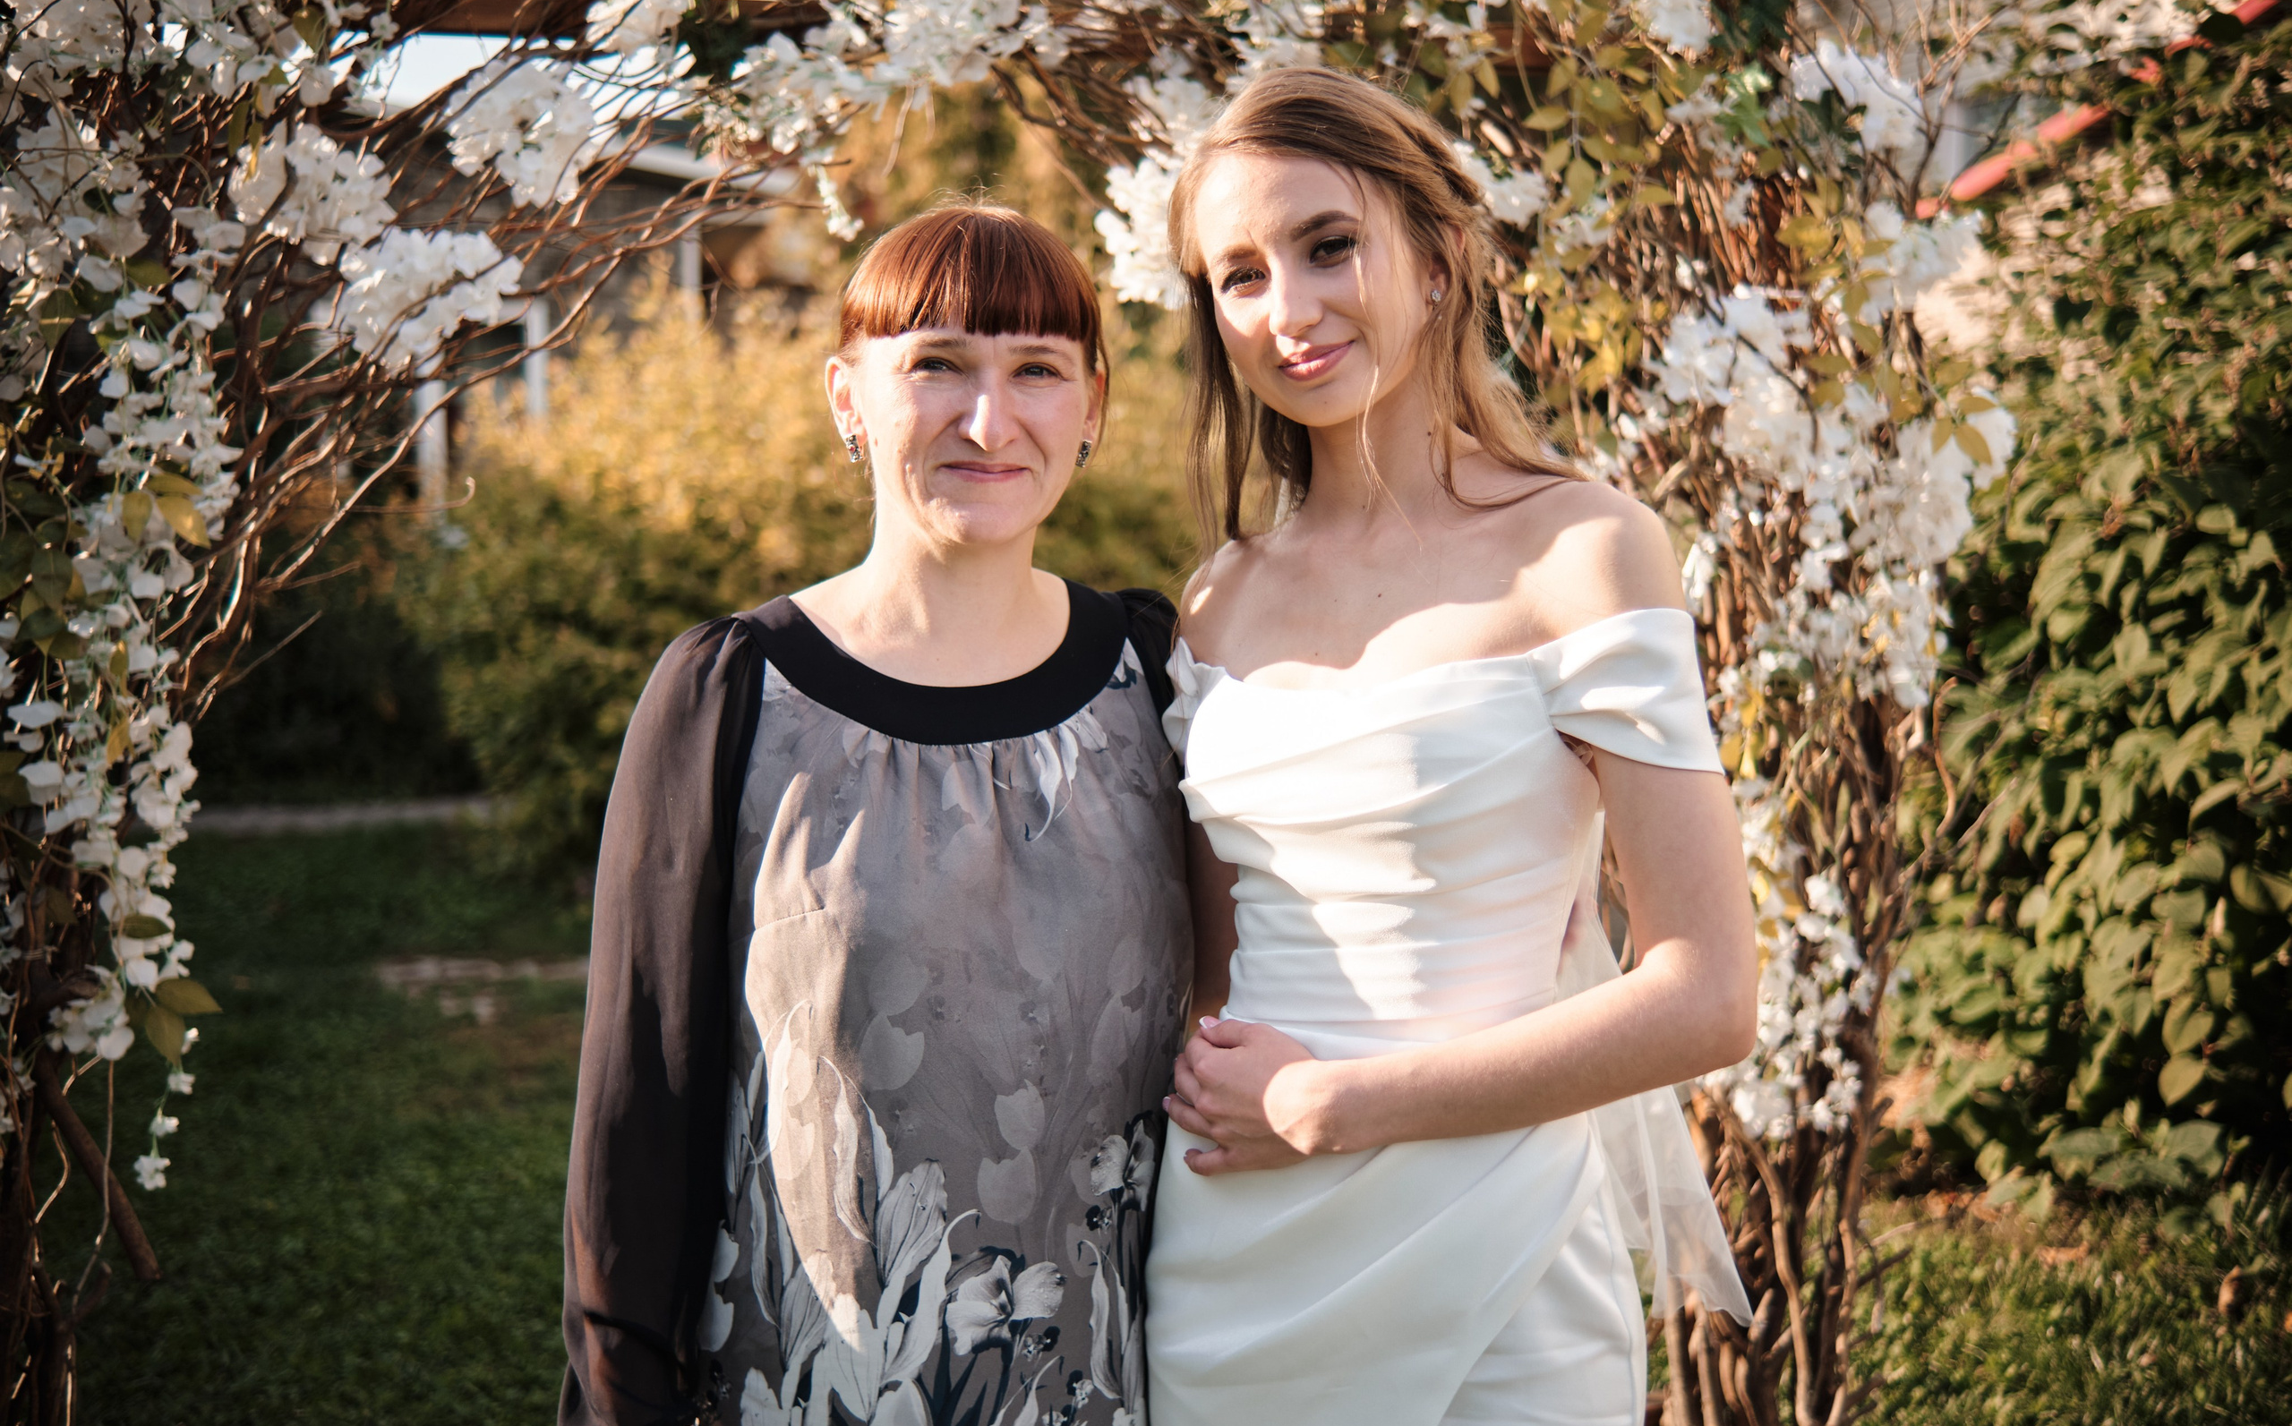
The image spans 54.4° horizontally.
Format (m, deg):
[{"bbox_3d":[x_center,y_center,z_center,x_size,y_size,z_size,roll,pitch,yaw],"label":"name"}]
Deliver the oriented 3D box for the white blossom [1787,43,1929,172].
[{"bbox_3d":[0.835,-0.710,2.600,0.158,0.143,0.125,0,2,9],"label":"white blossom"}]

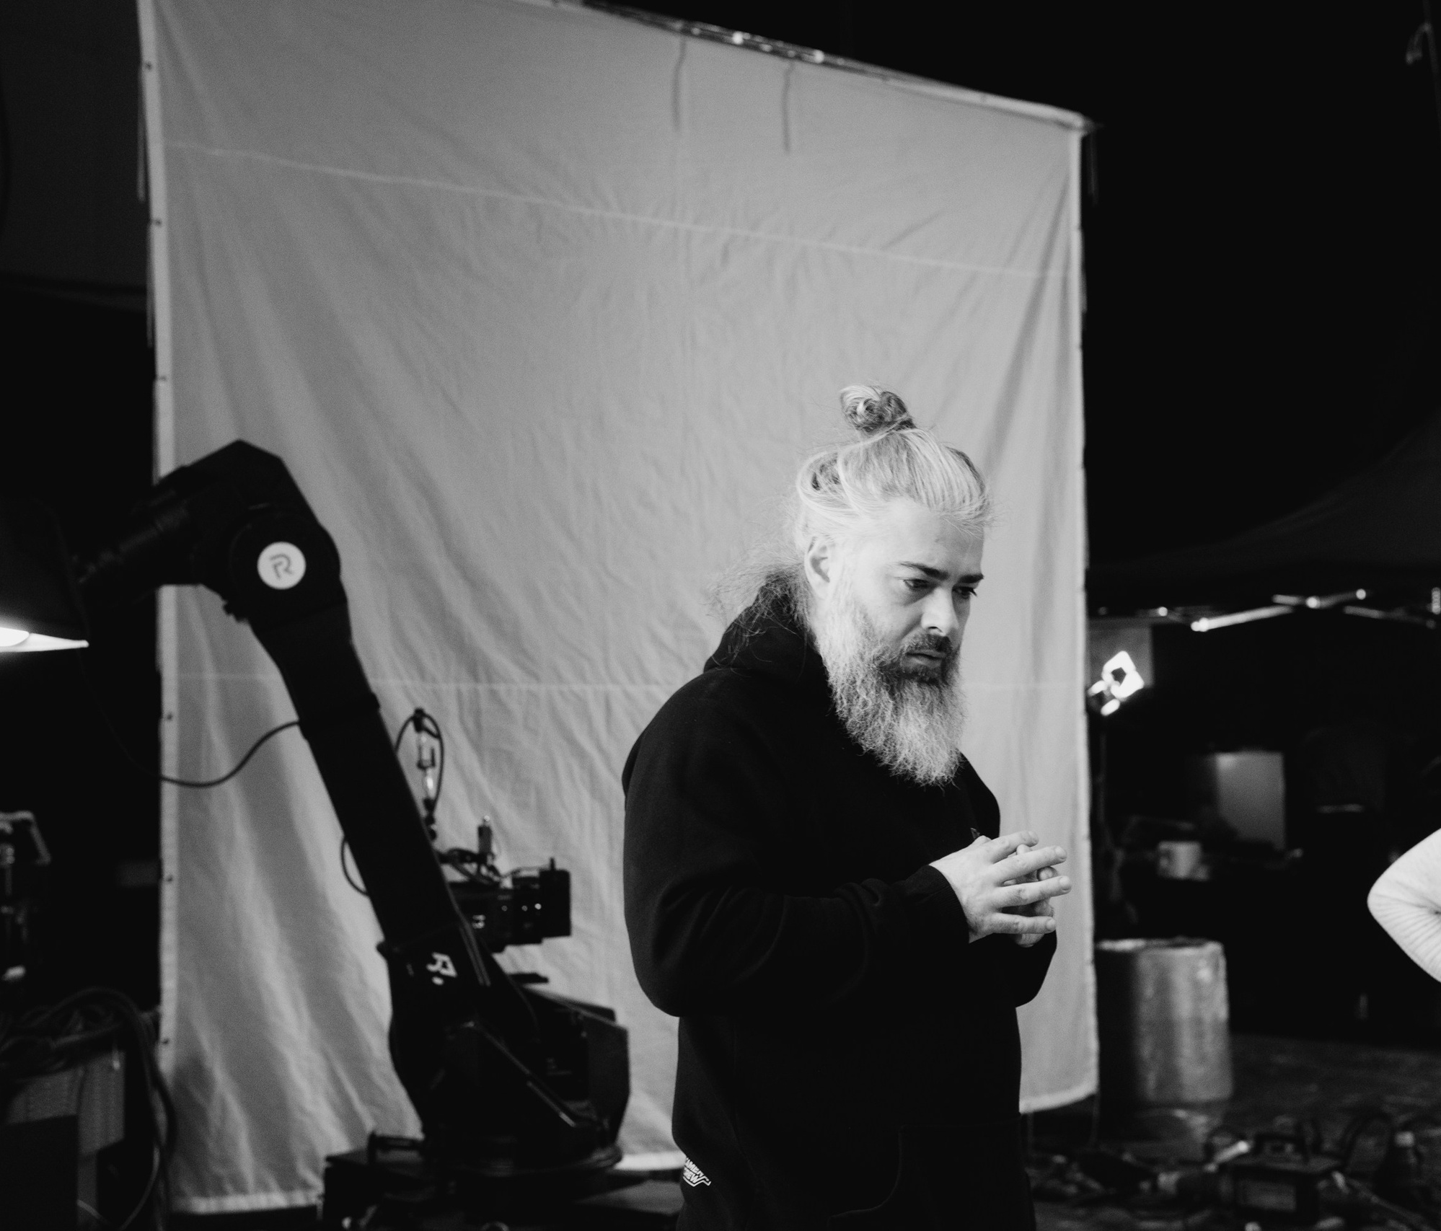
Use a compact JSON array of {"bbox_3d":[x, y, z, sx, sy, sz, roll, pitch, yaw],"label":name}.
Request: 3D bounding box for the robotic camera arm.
[{"bbox_3d":[-0.718,0.379,3.950,1.060,1.400,0.480,-1,-3,0],"label":"robotic camera arm"}]

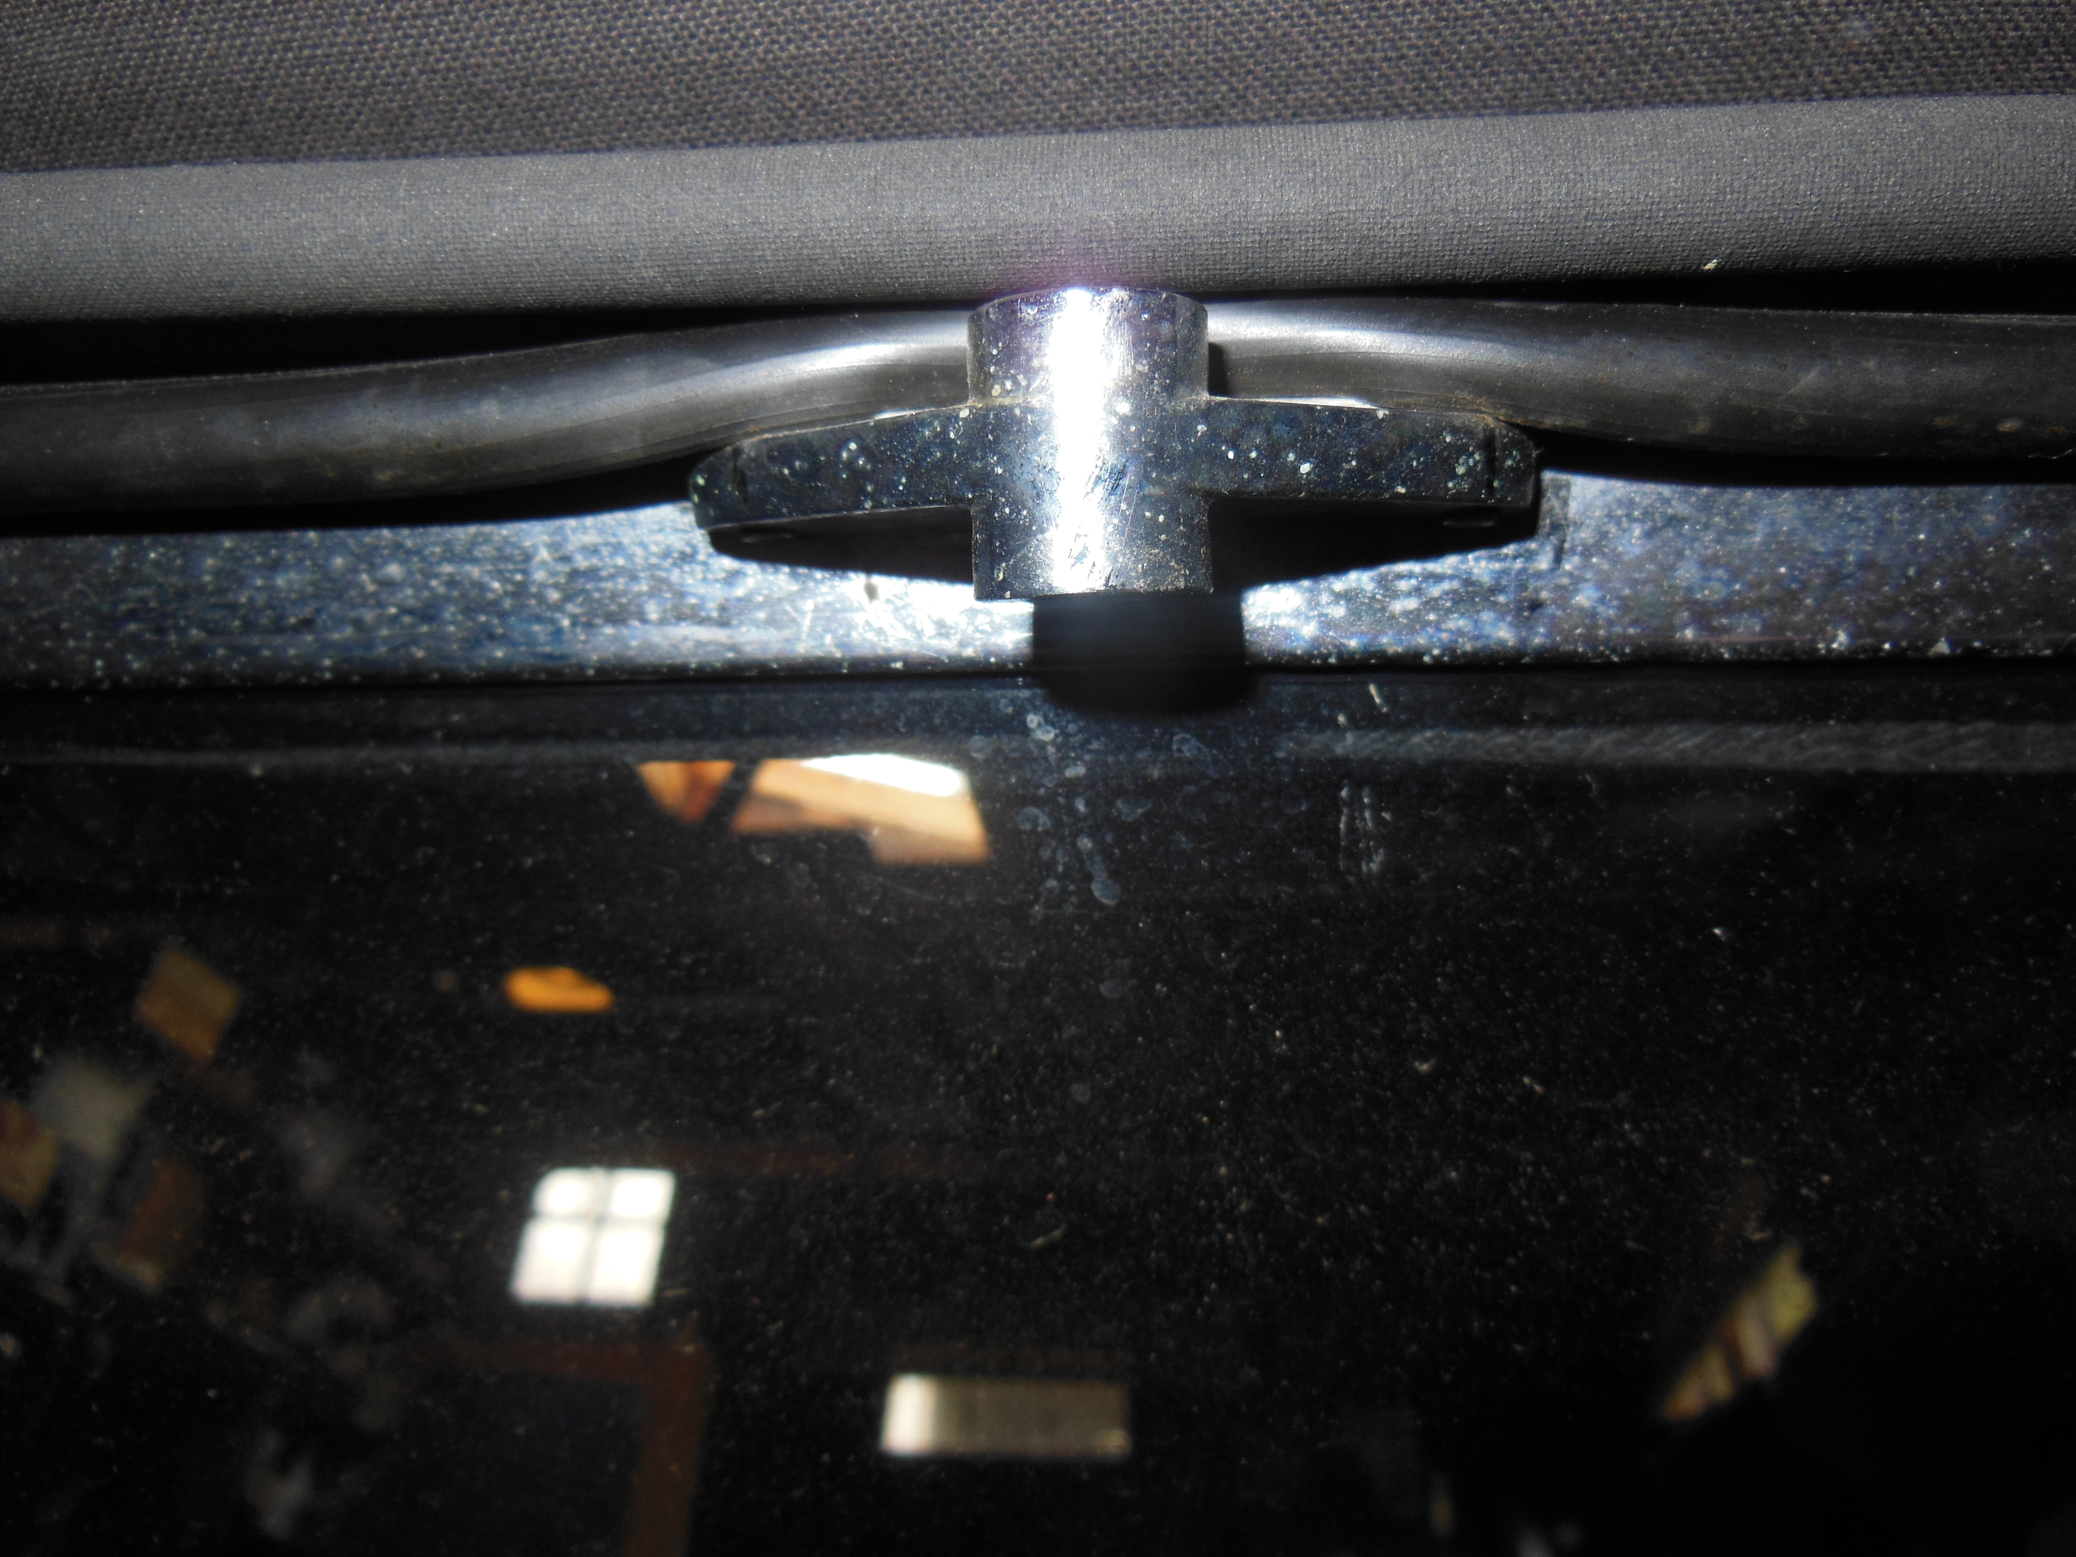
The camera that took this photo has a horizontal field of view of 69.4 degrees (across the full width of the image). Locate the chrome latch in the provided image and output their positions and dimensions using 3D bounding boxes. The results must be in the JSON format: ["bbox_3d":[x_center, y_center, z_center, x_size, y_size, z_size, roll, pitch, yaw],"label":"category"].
[{"bbox_3d":[0.005,-0.026,0.122,0.074,0.022,0.031,-1,7,5],"label":"chrome latch"}]

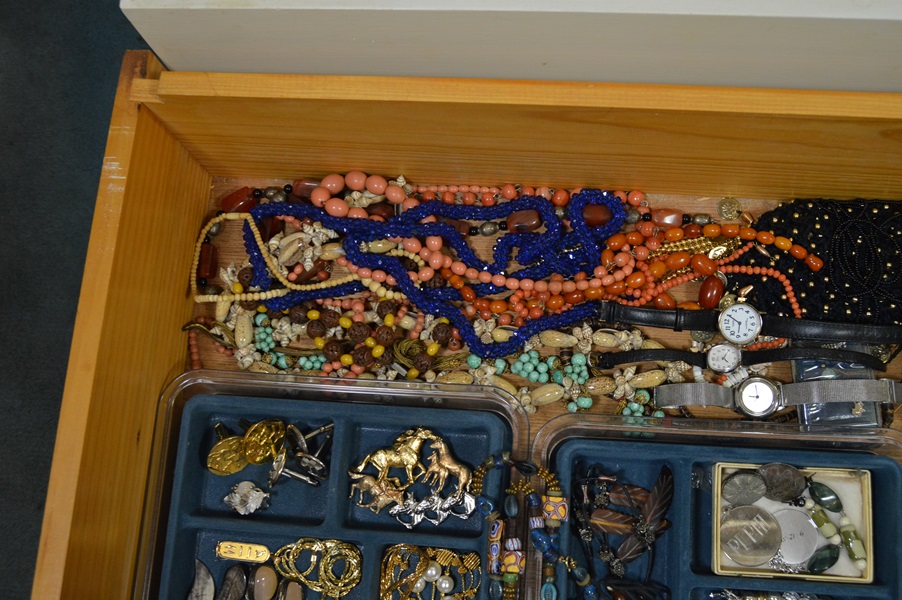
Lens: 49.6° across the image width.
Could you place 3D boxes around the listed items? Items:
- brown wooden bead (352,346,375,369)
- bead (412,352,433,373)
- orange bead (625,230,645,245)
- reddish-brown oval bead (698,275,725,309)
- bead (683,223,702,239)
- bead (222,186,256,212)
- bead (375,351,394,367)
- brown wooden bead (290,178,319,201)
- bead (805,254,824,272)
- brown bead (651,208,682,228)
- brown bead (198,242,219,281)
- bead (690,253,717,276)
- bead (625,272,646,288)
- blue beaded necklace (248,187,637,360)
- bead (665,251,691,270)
[{"bbox_3d":[-0.054,0.035,0.605,0.013,0.013,0.013,0,77,6],"label":"brown wooden bead"},{"bbox_3d":[-0.016,0.036,0.566,0.012,0.011,0.012,3,77,6],"label":"bead"},{"bbox_3d":[0.108,-0.036,0.570,0.011,0.008,0.008,5,77,7],"label":"orange bead"},{"bbox_3d":[0.158,-0.005,0.593,0.014,0.013,0.021,16,79,10],"label":"reddish-brown oval bead"},{"bbox_3d":[0.149,-0.043,0.602,0.011,0.009,0.009,3,77,7],"label":"bead"},{"bbox_3d":[-0.131,-0.061,0.603,0.022,0.012,0.012,-29,76,-2],"label":"bead"},{"bbox_3d":[-0.039,0.033,0.570,0.012,0.011,0.012,3,77,6],"label":"bead"},{"bbox_3d":[-0.094,-0.073,0.638,0.021,0.011,0.012,4,77,7],"label":"brown wooden bead"},{"bbox_3d":[0.217,-0.022,0.584,0.012,0.009,0.009,42,84,13],"label":"bead"},{"bbox_3d":[0.127,-0.048,0.575,0.019,0.011,0.011,3,77,6],"label":"brown bead"},{"bbox_3d":[-0.158,-0.025,0.635,0.013,0.011,0.024,-2,77,6],"label":"brown bead"},{"bbox_3d":[0.146,-0.020,0.563,0.016,0.010,0.010,30,81,12],"label":"bead"},{"bbox_3d":[0.107,-0.011,0.563,0.012,0.009,0.009,-26,76,-1],"label":"bead"},{"bbox_3d":[-0.010,-0.016,0.611,0.240,0.025,0.105,-1,77,6],"label":"blue beaded necklace"},{"bbox_3d":[0.139,-0.024,0.598,0.016,0.010,0.010,-18,76,2],"label":"bead"}]

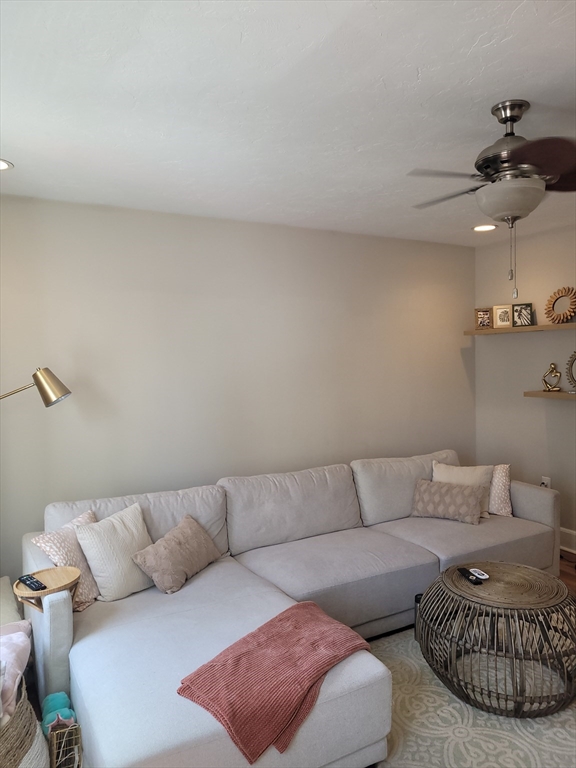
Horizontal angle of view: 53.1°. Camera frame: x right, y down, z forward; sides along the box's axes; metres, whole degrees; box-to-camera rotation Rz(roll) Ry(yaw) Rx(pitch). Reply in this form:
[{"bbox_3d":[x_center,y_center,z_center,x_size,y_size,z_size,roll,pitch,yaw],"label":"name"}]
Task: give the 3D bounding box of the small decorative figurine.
[{"bbox_3d":[1.993,-0.046,4.350,0.080,0.215,0.135,-3,3,-30],"label":"small decorative figurine"}]

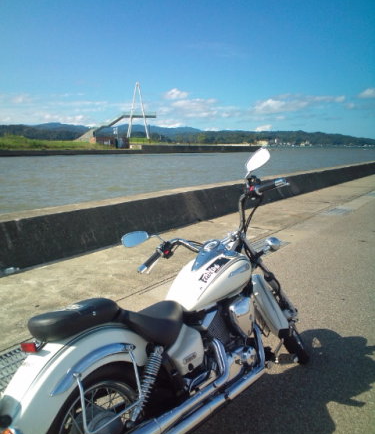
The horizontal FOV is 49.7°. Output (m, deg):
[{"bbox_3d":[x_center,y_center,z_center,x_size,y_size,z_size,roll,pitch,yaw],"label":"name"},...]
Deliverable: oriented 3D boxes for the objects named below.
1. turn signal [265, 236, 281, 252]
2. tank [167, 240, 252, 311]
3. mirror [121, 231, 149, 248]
[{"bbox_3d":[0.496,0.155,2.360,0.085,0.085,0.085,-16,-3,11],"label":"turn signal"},{"bbox_3d":[0.099,0.297,2.134,0.300,0.235,0.530,-6,13,46],"label":"tank"},{"bbox_3d":[-0.283,0.119,2.170,0.148,0.083,0.040,-18,-19,-5],"label":"mirror"}]

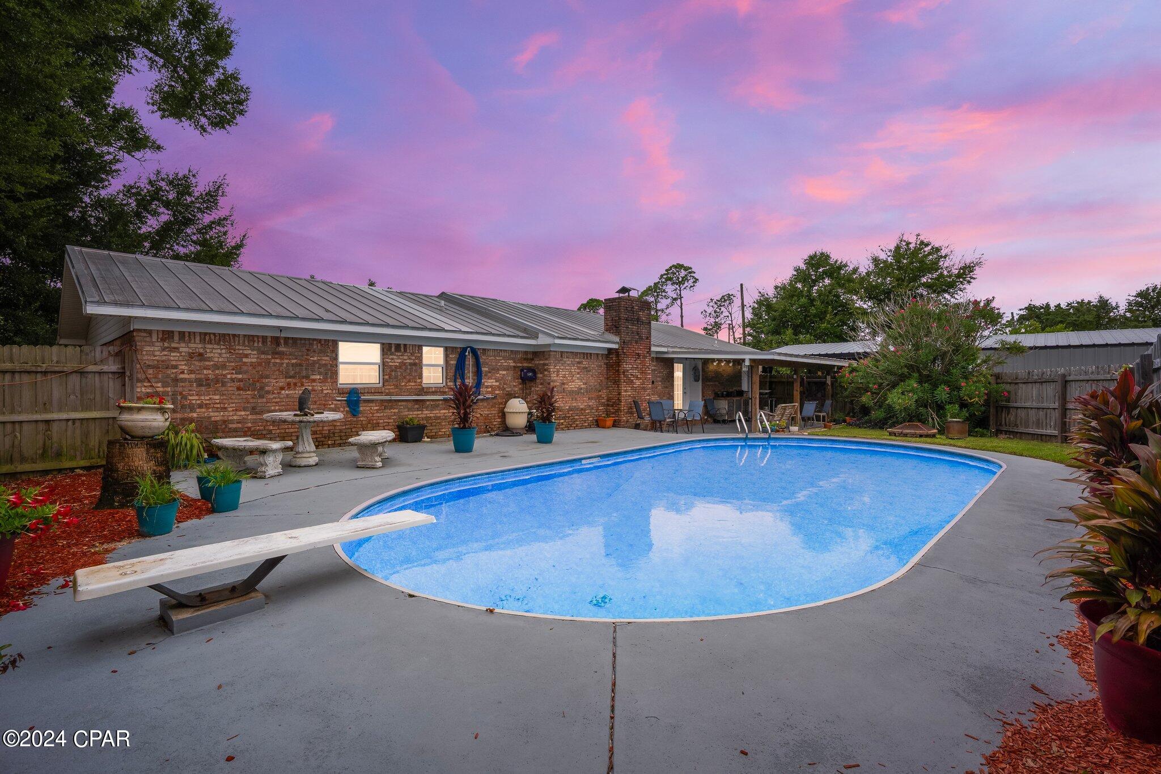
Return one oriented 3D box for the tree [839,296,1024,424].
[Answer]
[{"bbox_3d":[10.100,-0.668,15.000,4.600,3.870,4.200,0,1,34],"label":"tree"}]

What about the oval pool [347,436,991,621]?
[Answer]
[{"bbox_3d":[2.133,1.668,6.826,4.960,1.100,10.020,0,1,44],"label":"oval pool"}]

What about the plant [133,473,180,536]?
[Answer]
[{"bbox_3d":[-3.430,0.941,4.170,0.320,0.465,0.320,-1,1,-39],"label":"plant"}]

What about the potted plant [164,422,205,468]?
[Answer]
[{"bbox_3d":[-5.820,0.825,7.500,0.600,0.660,0.550,0,1,-38],"label":"potted plant"}]

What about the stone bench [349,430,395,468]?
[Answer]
[{"bbox_3d":[-3.120,0.935,7.830,0.550,0.415,1.330,0,0,-14],"label":"stone bench"}]

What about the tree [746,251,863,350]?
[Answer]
[{"bbox_3d":[12.159,-3.100,28.000,6.400,8.600,6.200,0,0,0],"label":"tree"}]

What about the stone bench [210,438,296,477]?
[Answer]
[{"bbox_3d":[-4.430,0.945,6.930,1.330,0.415,0.550,0,1,27],"label":"stone bench"}]

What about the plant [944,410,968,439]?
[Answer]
[{"bbox_3d":[8.974,0.890,12.300,0.480,0.690,0.480,0,0,0],"label":"plant"}]

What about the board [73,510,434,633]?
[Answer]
[{"bbox_3d":[-1.730,1.050,3.030,0.360,0.320,1.770,0,1,44],"label":"board"}]

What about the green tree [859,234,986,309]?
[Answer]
[{"bbox_3d":[18.300,-3.534,28.000,7.000,9.700,6.500,0,1,33],"label":"green tree"}]

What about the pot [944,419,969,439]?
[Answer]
[{"bbox_3d":[8.974,1.000,12.300,0.450,0.450,0.450,0,0,0],"label":"pot"}]

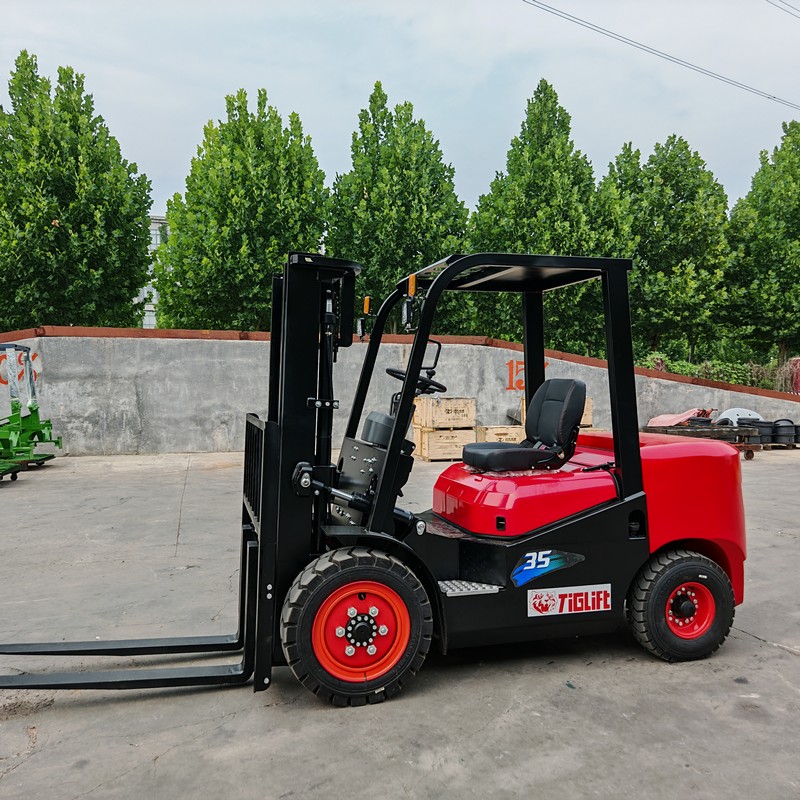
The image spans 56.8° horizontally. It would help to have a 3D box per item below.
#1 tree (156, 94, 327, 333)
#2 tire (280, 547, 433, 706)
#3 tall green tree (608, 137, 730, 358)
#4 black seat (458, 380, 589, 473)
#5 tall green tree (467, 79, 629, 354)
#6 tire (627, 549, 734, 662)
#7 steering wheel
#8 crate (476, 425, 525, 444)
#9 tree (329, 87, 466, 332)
[{"bbox_3d":[-5.069,-4.336,23.500,5.300,11.130,5.200,0,0,-13],"label":"tree"},{"bbox_3d":[-0.198,1.029,3.395,0.695,0.695,0.220,0,0,-15],"label":"tire"},{"bbox_3d":[10.309,-4.483,28.500,4.800,11.340,4.800,0,0,-13],"label":"tall green tree"},{"bbox_3d":[0.701,0.124,4.149,0.560,0.490,0.490,0,0,-15],"label":"black seat"},{"bbox_3d":[5.250,-5.159,26.500,5.500,12.720,5.300,0,0,-13],"label":"tall green tree"},{"bbox_3d":[1.480,1.089,3.909,0.578,0.578,0.175,0,0,-15],"label":"tire"},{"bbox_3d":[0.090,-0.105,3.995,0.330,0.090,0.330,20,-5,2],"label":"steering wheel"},{"bbox_3d":[2.370,0.944,17.050,1.050,0.660,0.720,0,0,-12],"label":"crate"},{"bbox_3d":[-0.186,-4.759,25.000,4.900,11.950,4.900,0,0,-13],"label":"tree"}]

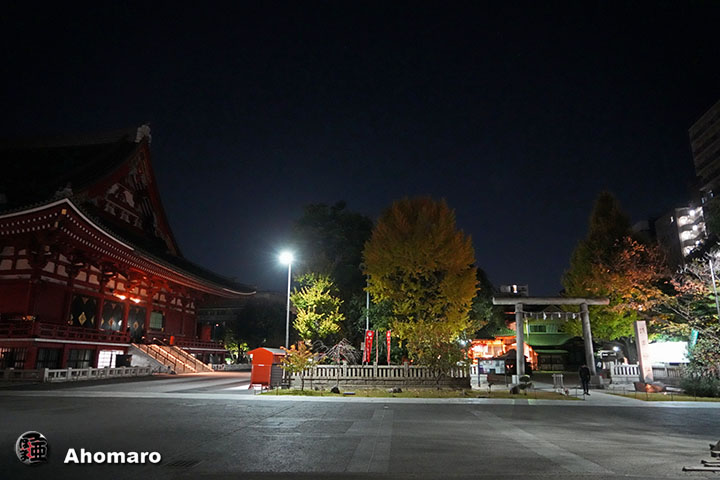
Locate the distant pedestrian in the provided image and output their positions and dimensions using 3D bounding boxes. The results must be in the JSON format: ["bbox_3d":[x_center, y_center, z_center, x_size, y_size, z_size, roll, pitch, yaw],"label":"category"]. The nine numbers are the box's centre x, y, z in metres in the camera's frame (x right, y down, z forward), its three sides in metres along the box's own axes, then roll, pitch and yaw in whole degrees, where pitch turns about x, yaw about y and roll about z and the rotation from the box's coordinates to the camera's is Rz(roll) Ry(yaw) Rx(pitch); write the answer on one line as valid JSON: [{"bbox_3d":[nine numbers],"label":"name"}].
[{"bbox_3d":[12.726,7.877,27.178,0.550,1.700,0.380,-3,-15,11],"label":"distant pedestrian"}]

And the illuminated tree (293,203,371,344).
[{"bbox_3d":[-2.404,4.080,39.921,7.200,15.200,7.200,0,-14,3],"label":"illuminated tree"}]

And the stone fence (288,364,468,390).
[{"bbox_3d":[1.301,9.056,32.031,12.500,1.680,0.450,0,-14,3],"label":"stone fence"}]

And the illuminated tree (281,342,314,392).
[{"bbox_3d":[-3.826,7.774,29.635,2.100,2.900,2.100,0,-14,3],"label":"illuminated tree"}]

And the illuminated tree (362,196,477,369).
[{"bbox_3d":[4.690,3.633,37.591,9.000,15.000,9.000,0,-14,3],"label":"illuminated tree"}]

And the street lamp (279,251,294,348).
[{"bbox_3d":[-5.237,5.560,34.313,0.800,9.500,0.700,0,-14,3],"label":"street lamp"}]

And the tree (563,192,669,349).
[{"bbox_3d":[24.227,4.276,45.176,10.000,17.800,9.500,0,-14,3],"label":"tree"}]

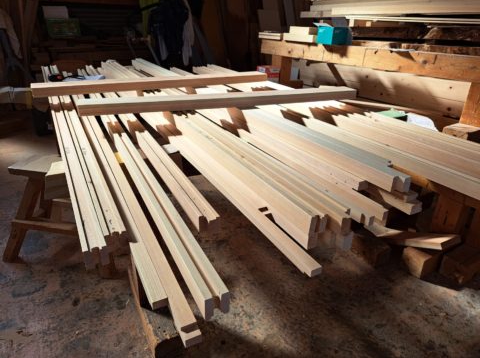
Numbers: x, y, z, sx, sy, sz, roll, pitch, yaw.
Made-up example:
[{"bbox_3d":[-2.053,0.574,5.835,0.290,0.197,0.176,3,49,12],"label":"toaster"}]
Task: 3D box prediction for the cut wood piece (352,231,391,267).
[{"bbox_3d":[0.858,0.455,2.182,0.130,0.108,0.220,-14,30,-25],"label":"cut wood piece"}]

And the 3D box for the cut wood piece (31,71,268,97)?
[{"bbox_3d":[-0.547,-0.723,2.496,1.755,0.053,0.153,-14,29,-30],"label":"cut wood piece"}]

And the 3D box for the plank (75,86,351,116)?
[{"bbox_3d":[-0.029,-0.475,1.984,1.688,0.052,0.153,-8,26,-21],"label":"plank"}]

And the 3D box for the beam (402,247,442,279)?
[{"bbox_3d":[0.878,0.393,1.610,0.122,0.100,0.120,-9,26,-22],"label":"beam"}]

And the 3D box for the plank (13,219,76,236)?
[{"bbox_3d":[-0.811,0.227,1.498,0.425,0.036,0.042,5,25,8],"label":"plank"}]

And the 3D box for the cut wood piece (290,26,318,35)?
[{"bbox_3d":[0.807,-1.857,4.167,0.150,0.105,0.330,-12,28,-28],"label":"cut wood piece"}]

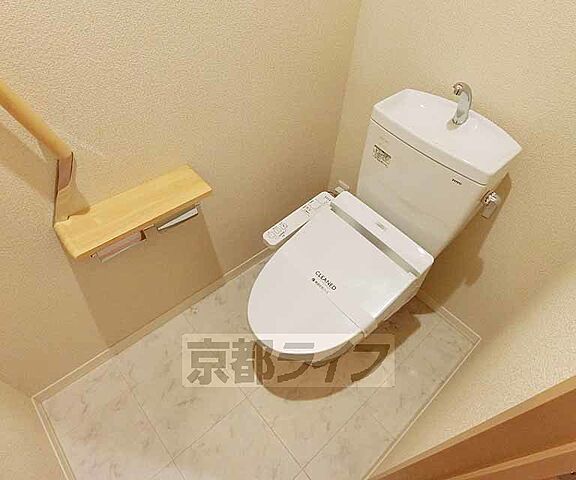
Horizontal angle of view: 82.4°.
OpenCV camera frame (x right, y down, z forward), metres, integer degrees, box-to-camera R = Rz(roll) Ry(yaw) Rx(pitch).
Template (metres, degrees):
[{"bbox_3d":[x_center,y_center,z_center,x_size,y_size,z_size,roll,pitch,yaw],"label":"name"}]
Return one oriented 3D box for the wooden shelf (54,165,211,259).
[{"bbox_3d":[-0.397,-0.082,0.884,0.377,0.022,0.132,-33,59,-26],"label":"wooden shelf"}]

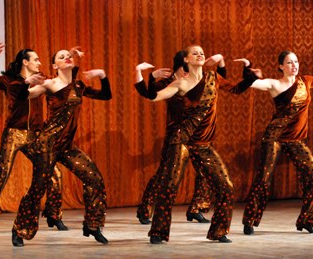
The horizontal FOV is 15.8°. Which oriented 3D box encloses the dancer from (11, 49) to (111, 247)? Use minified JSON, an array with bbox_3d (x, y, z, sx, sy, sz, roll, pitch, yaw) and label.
[{"bbox_3d":[-0.769,0.146,9.150,0.820,1.600,0.600,-2,3,-32],"label":"dancer"}]

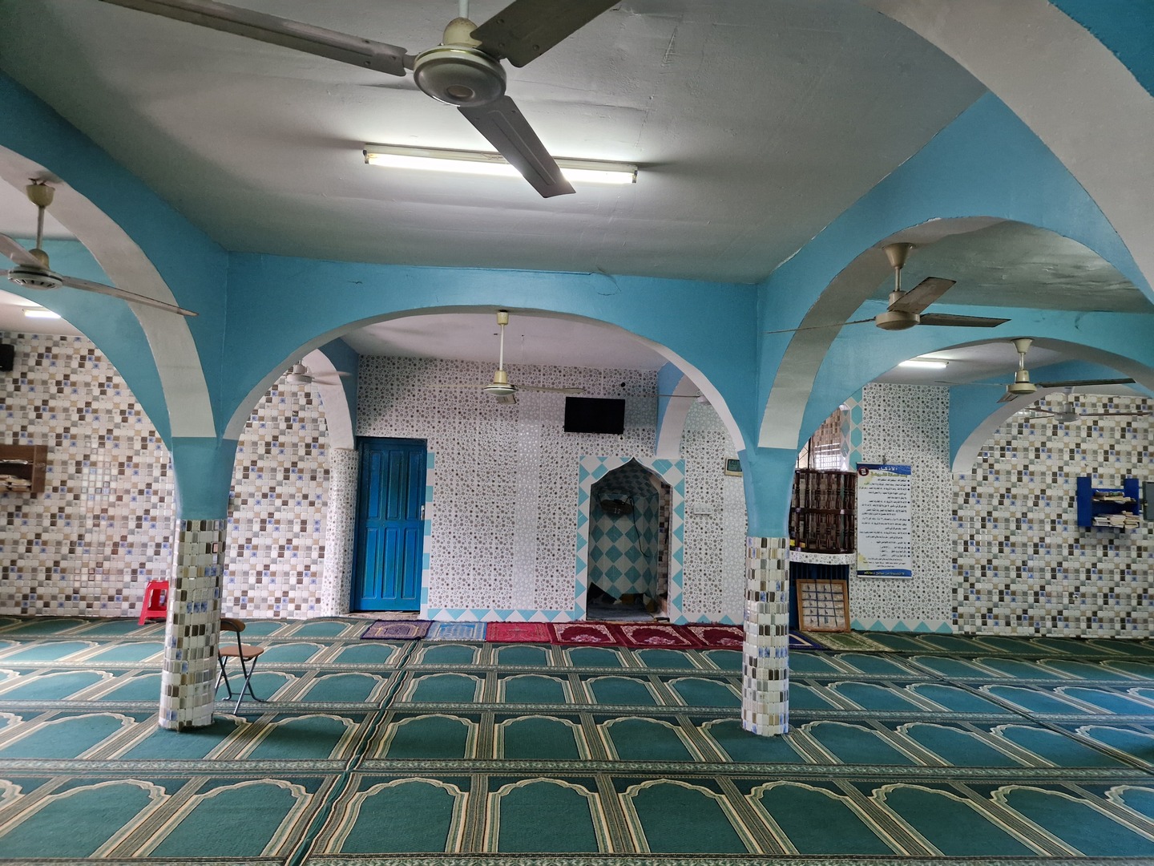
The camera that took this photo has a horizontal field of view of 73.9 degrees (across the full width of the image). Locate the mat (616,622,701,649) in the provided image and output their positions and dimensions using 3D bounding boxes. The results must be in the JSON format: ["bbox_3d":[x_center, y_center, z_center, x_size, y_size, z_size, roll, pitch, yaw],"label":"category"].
[{"bbox_3d":[0.886,2.288,8.714,0.760,0.012,1.270,2,-4,-3],"label":"mat"}]

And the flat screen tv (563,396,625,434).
[{"bbox_3d":[0.229,-0.215,9.444,0.730,0.430,0.080,2,-4,-3],"label":"flat screen tv"}]

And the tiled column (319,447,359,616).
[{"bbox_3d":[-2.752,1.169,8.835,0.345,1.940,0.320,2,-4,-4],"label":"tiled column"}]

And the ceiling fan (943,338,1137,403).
[{"bbox_3d":[3.321,-0.496,5.721,1.300,0.430,1.300,2,-4,-3],"label":"ceiling fan"}]

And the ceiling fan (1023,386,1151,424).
[{"bbox_3d":[5.105,-0.293,7.749,1.170,0.367,1.270,0,-5,32],"label":"ceiling fan"}]

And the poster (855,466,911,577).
[{"bbox_3d":[3.791,1.086,9.432,0.695,1.380,0.020,2,-4,-4],"label":"poster"}]

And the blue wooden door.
[{"bbox_3d":[-2.283,1.121,9.340,0.820,2.080,0.090,2,-4,-3],"label":"blue wooden door"}]

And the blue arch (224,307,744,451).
[{"bbox_3d":[-0.612,-0.398,5.557,3.680,1.000,0.280,2,-4,-3],"label":"blue arch"}]

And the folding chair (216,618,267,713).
[{"bbox_3d":[-2.364,1.583,5.330,0.360,0.670,0.460,2,-4,4],"label":"folding chair"}]

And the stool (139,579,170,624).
[{"bbox_3d":[-4.613,1.877,8.578,0.370,0.470,0.370,2,-4,-3],"label":"stool"}]

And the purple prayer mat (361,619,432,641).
[{"bbox_3d":[-1.917,2.128,8.284,0.620,0.016,1.040,2,-4,-4],"label":"purple prayer mat"}]

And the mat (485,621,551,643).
[{"bbox_3d":[-0.661,2.236,8.648,0.690,0.012,1.120,2,-4,-3],"label":"mat"}]

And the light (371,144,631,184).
[{"bbox_3d":[-0.336,-1.209,3.457,1.220,0.075,0.055,2,-4,-4],"label":"light"}]

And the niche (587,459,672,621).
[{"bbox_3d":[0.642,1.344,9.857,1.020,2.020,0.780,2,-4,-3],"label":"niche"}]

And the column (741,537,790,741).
[{"bbox_3d":[1.330,1.394,5.384,0.330,1.330,0.330,2,-4,-4],"label":"column"}]

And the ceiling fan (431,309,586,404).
[{"bbox_3d":[-0.527,-0.552,5.485,1.160,0.607,1.060,2,-4,-4],"label":"ceiling fan"}]

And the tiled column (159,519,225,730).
[{"bbox_3d":[-2.662,1.291,5.341,0.350,1.370,0.350,2,-4,-3],"label":"tiled column"}]

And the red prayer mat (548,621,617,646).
[{"bbox_3d":[0.071,2.215,8.460,0.740,0.016,1.180,2,-4,-4],"label":"red prayer mat"}]

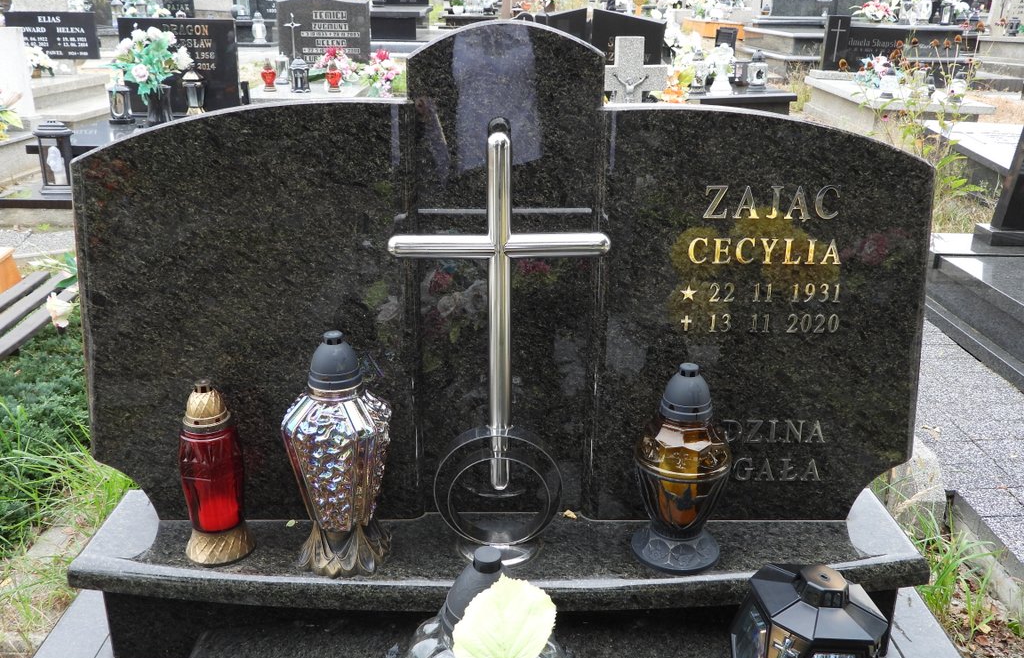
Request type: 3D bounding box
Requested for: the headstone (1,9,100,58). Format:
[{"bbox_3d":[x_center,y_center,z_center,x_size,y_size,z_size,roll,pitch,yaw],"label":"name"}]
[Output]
[{"bbox_3d":[-4.288,-2.749,8.300,0.830,0.400,0.090,0,19,0],"label":"headstone"}]

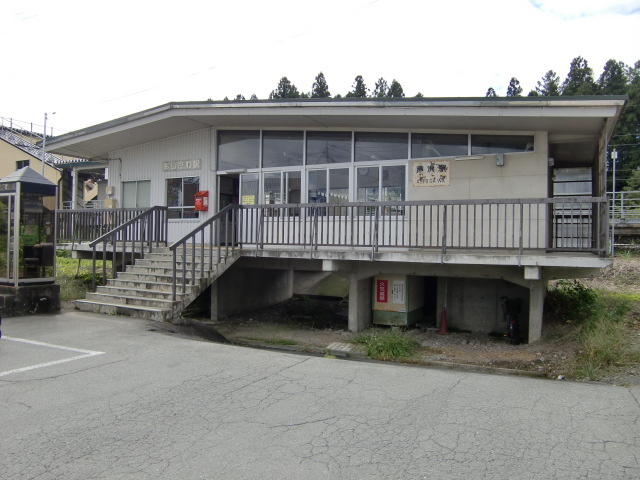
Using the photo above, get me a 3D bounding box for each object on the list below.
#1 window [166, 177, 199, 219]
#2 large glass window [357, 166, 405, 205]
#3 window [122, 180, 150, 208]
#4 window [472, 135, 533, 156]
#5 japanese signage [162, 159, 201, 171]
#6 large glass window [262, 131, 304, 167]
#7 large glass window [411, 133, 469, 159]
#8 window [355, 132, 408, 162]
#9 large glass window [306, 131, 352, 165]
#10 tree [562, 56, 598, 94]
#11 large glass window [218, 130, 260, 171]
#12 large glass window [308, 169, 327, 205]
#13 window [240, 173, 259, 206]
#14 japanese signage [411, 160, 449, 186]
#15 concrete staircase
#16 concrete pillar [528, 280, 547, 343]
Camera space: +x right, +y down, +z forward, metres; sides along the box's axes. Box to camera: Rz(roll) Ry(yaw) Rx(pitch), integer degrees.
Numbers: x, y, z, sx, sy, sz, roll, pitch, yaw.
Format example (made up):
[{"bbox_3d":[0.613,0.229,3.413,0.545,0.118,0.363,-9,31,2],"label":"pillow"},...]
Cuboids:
[{"bbox_3d":[-4.375,-1.327,16.483,1.387,1.305,0.080,1,0,28],"label":"window"},{"bbox_3d":[1.502,-1.228,12.938,1.364,1.296,0.080,1,-1,28],"label":"large glass window"},{"bbox_3d":[-6.194,-1.457,17.439,1.347,1.129,0.080,1,0,28],"label":"window"},{"bbox_3d":[4.217,-2.254,11.983,1.391,0.511,0.080,1,0,28],"label":"window"},{"bbox_3d":[-4.237,-2.278,15.885,1.551,0.354,0.060,1,-1,28],"label":"japanese signage"},{"bbox_3d":[-1.026,-2.543,14.286,1.388,1.090,0.080,1,-1,28],"label":"large glass window"},{"bbox_3d":[2.914,-2.350,12.668,1.419,0.669,0.080,1,0,28],"label":"large glass window"},{"bbox_3d":[1.572,-2.459,13.373,1.485,0.816,0.080,1,0,28],"label":"window"},{"bbox_3d":[0.219,-2.464,13.632,1.391,0.939,0.080,1,-1,28],"label":"large glass window"},{"bbox_3d":[21.414,-6.901,42.925,5.000,16.600,5.000,1,-1,28],"label":"tree"},{"bbox_3d":[-2.361,-2.622,14.987,1.534,1.263,0.080,1,-1,28],"label":"large glass window"},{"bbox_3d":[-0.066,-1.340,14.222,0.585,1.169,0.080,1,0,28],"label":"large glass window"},{"bbox_3d":[-2.021,-1.418,14.787,0.683,0.997,0.080,1,-1,28],"label":"window"},{"bbox_3d":[2.727,-1.615,12.725,0.925,0.616,0.040,1,0,28],"label":"japanese signage"},{"bbox_3d":[-4.010,1.004,12.999,3.074,1.518,2.444,1,0,28],"label":"concrete staircase"},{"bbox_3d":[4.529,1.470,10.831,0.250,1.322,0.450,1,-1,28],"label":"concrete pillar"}]

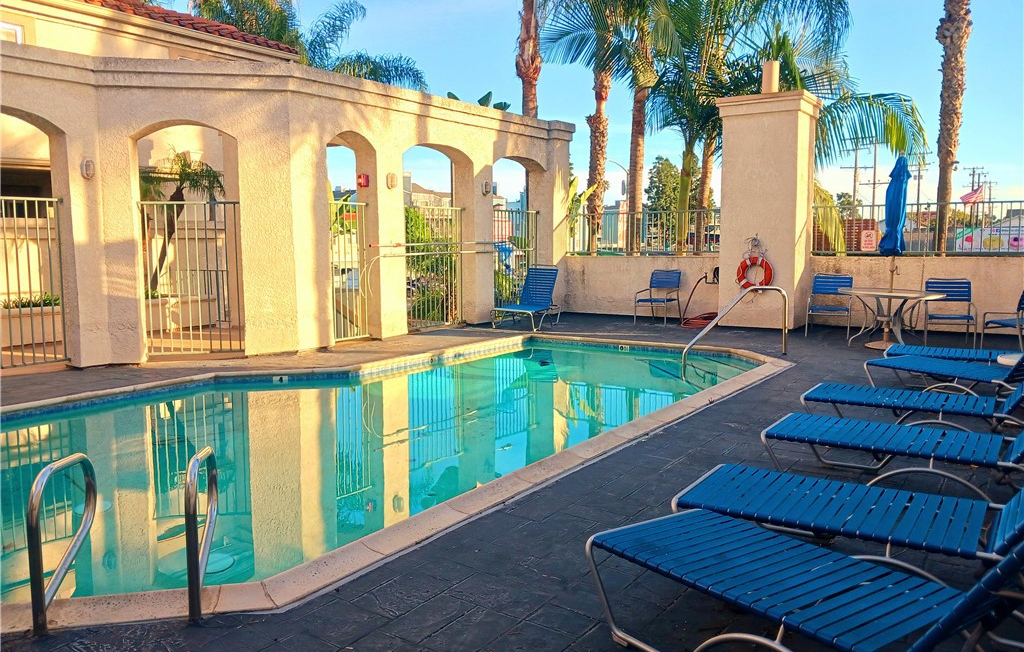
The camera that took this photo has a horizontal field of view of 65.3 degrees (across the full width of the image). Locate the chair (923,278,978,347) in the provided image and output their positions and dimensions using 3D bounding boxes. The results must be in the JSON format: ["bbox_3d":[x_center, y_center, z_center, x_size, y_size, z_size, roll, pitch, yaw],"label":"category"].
[{"bbox_3d":[5.671,-0.180,10.283,0.580,0.830,0.650,3,7,28],"label":"chair"}]

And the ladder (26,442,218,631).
[{"bbox_3d":[-1.465,0.771,3.157,0.560,0.580,0.660,-2,6,-12],"label":"ladder"}]

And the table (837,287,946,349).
[{"bbox_3d":[4.815,-0.102,10.238,1.330,0.710,1.330,4,7,34],"label":"table"}]

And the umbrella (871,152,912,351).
[{"bbox_3d":[4.847,-0.963,10.148,0.460,2.440,0.460,4,7,34],"label":"umbrella"}]

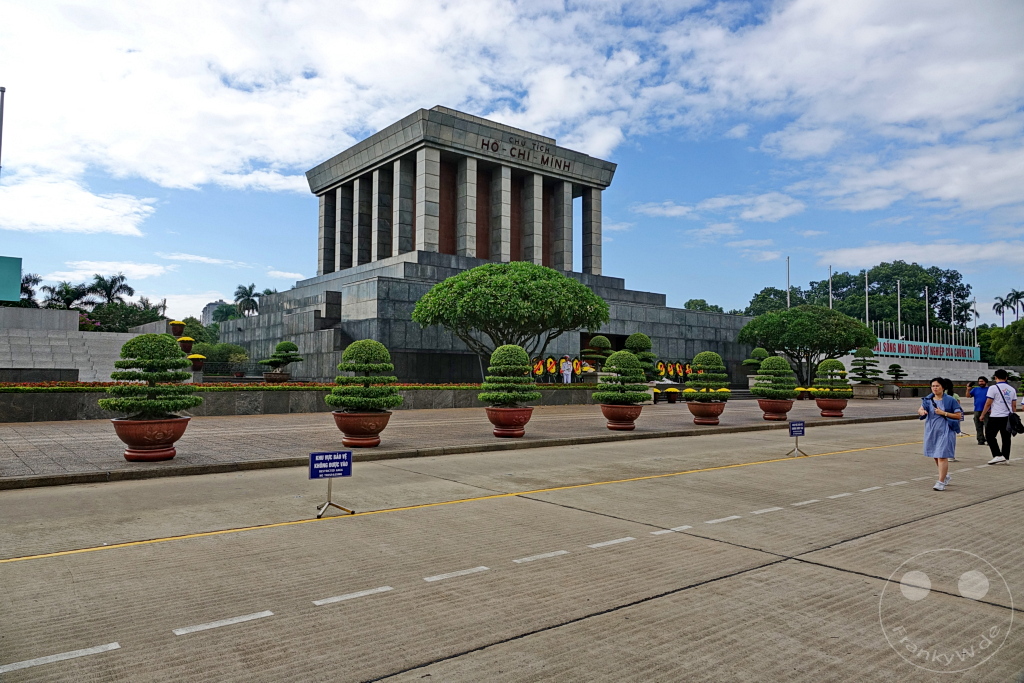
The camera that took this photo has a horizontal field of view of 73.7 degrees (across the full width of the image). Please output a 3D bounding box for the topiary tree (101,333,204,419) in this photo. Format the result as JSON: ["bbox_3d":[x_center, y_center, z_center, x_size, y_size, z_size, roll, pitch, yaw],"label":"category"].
[{"bbox_3d":[-5.931,0.566,11.200,1.700,1.370,1.700,3,-4,-39],"label":"topiary tree"}]

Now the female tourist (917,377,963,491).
[{"bbox_3d":[6.371,1.371,10.150,0.460,1.610,0.560,3,-4,-38],"label":"female tourist"}]

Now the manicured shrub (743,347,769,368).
[{"bbox_3d":[18.633,1.471,51.500,2.300,2.000,2.200,-1,-3,20],"label":"manicured shrub"}]

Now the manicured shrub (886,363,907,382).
[{"bbox_3d":[33.836,2.742,60.000,1.750,1.700,1.750,3,-4,-39],"label":"manicured shrub"}]

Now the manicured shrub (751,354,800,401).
[{"bbox_3d":[9.284,1.288,24.100,1.600,1.580,1.600,-1,-3,21],"label":"manicured shrub"}]

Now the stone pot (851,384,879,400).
[{"bbox_3d":[26.186,3.713,50.500,1.300,1.070,1.300,3,-4,-38],"label":"stone pot"}]

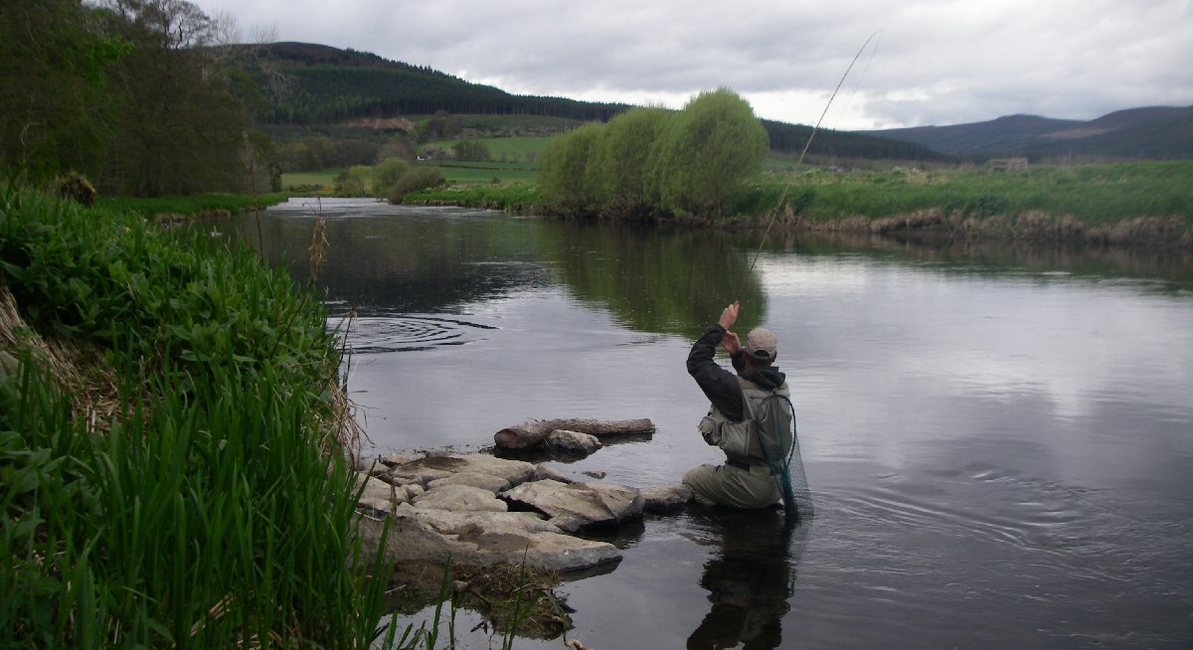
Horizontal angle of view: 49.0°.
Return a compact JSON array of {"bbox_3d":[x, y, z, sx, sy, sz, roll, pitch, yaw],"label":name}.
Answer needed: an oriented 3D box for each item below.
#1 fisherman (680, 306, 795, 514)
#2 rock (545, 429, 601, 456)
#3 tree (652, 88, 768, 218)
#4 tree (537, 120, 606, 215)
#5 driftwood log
[{"bbox_3d":[0.750,0.464,7.016,0.520,1.150,0.640,-5,8,-42],"label":"fisherman"},{"bbox_3d":[-0.145,0.744,8.473,0.360,0.130,0.250,0,6,0],"label":"rock"},{"bbox_3d":[5.600,-8.535,65.970,5.600,6.400,5.400,0,6,0],"label":"tree"},{"bbox_3d":[-1.300,-9.385,78.450,4.600,5.600,4.600,0,6,0],"label":"tree"},{"bbox_3d":[-0.125,0.708,8.721,1.140,0.170,0.240,-3,7,-25],"label":"driftwood log"}]

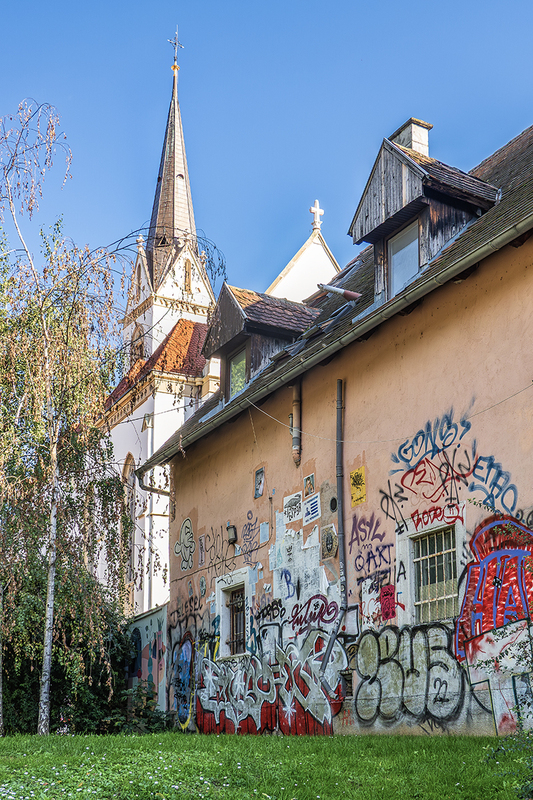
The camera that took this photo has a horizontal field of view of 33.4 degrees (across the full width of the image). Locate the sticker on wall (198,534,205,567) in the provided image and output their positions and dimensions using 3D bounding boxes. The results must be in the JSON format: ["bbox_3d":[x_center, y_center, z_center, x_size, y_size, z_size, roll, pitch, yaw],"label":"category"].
[{"bbox_3d":[-1.258,2.927,17.305,0.010,0.567,0.257,9,-18,-28],"label":"sticker on wall"}]

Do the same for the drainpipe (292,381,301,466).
[{"bbox_3d":[0.500,0.368,14.580,0.120,1.501,0.115,9,-18,-28],"label":"drainpipe"}]

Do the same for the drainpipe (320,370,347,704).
[{"bbox_3d":[0.977,1.983,13.259,0.140,4.651,0.729,9,-18,-28],"label":"drainpipe"}]

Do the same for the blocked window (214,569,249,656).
[{"bbox_3d":[-0.516,3.843,15.890,0.250,1.483,1.324,9,-18,-28],"label":"blocked window"}]

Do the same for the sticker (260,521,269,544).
[{"bbox_3d":[-0.034,2.281,15.213,0.010,0.333,0.295,9,-18,-28],"label":"sticker"}]

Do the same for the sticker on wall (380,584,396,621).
[{"bbox_3d":[1.642,2.732,11.970,0.010,0.424,0.292,9,-18,-28],"label":"sticker on wall"}]

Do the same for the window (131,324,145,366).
[{"bbox_3d":[-5.913,-2.384,40.731,0.300,2.350,1.200,14,-25,-31],"label":"window"}]

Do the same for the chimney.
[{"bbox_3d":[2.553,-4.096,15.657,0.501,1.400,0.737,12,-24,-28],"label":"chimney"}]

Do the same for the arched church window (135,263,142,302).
[{"bbox_3d":[-6.091,-5.577,42.285,0.200,1.950,0.500,14,-25,-31],"label":"arched church window"}]

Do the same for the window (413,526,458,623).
[{"bbox_3d":[2.181,2.243,11.330,0.150,1.107,0.889,9,-18,-28],"label":"window"}]

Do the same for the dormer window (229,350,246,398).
[{"bbox_3d":[-0.455,-0.449,14.046,0.100,0.779,0.578,12,-24,-28],"label":"dormer window"}]

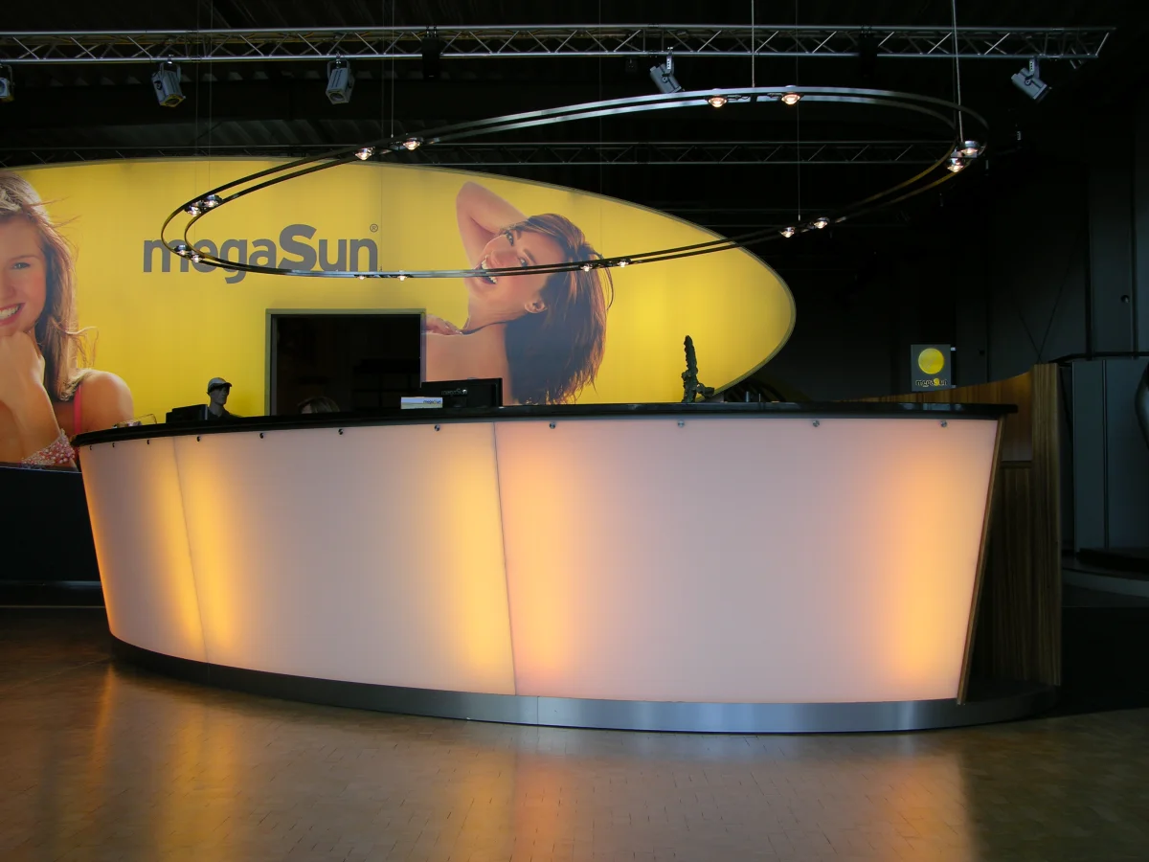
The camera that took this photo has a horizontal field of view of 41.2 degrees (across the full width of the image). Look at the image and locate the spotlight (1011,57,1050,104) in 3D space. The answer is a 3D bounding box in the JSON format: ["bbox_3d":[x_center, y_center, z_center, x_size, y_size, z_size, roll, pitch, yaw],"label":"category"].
[{"bbox_3d":[4.003,-3.055,13.300,0.330,0.320,0.220,39,15,24],"label":"spotlight"}]

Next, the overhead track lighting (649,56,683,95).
[{"bbox_3d":[0.826,-3.061,13.300,0.330,0.320,0.220,45,10,13],"label":"overhead track lighting"}]

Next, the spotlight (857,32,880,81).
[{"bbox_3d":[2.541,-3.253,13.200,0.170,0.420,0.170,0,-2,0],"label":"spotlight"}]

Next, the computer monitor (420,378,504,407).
[{"bbox_3d":[-0.468,-0.007,6.293,0.430,0.400,0.180,-2,-3,37],"label":"computer monitor"}]

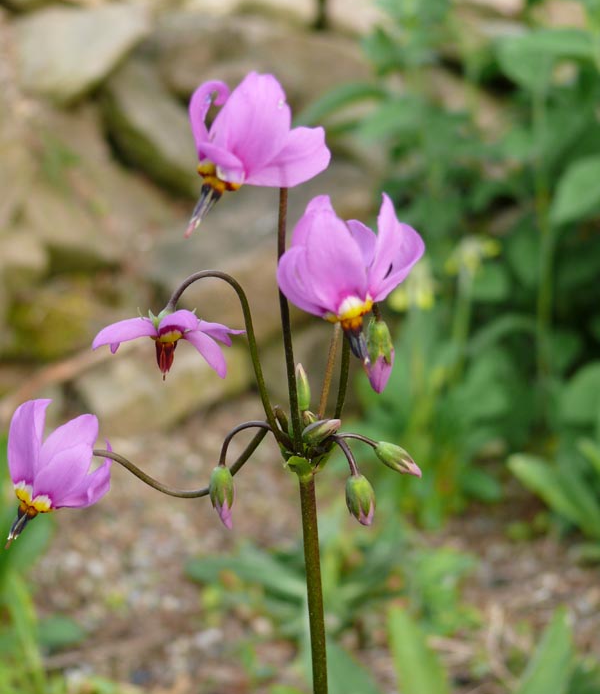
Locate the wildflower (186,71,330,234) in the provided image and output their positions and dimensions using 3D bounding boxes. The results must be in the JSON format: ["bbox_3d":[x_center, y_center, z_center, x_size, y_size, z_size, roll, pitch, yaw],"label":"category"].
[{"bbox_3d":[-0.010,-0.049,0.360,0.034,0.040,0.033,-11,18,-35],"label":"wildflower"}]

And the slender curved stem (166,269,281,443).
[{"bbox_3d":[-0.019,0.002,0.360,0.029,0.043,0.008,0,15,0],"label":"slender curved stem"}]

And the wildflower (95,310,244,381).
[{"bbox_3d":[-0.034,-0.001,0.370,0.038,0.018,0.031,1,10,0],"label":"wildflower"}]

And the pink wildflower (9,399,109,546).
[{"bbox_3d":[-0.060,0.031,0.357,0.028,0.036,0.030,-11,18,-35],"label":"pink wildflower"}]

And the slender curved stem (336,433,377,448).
[{"bbox_3d":[0.015,0.024,0.369,0.011,0.004,0.003,1,10,0],"label":"slender curved stem"}]

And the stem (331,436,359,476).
[{"bbox_3d":[0.011,0.028,0.366,0.003,0.012,0.003,-32,-9,0],"label":"stem"}]

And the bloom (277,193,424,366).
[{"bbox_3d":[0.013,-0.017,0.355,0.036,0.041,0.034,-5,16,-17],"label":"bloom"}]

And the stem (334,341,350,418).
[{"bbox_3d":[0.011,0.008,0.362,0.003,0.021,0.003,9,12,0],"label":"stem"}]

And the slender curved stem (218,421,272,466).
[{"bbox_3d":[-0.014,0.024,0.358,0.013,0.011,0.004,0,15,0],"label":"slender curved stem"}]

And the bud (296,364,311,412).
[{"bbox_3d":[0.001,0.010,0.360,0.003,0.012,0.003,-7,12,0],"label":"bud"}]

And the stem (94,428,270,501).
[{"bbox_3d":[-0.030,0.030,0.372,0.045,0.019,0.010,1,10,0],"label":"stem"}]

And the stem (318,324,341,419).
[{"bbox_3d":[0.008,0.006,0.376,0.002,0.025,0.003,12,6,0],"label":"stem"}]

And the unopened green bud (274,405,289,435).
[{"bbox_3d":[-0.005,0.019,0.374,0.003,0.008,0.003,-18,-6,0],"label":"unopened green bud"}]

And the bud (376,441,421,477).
[{"bbox_3d":[0.025,0.029,0.369,0.014,0.006,0.006,36,0,6],"label":"bud"}]

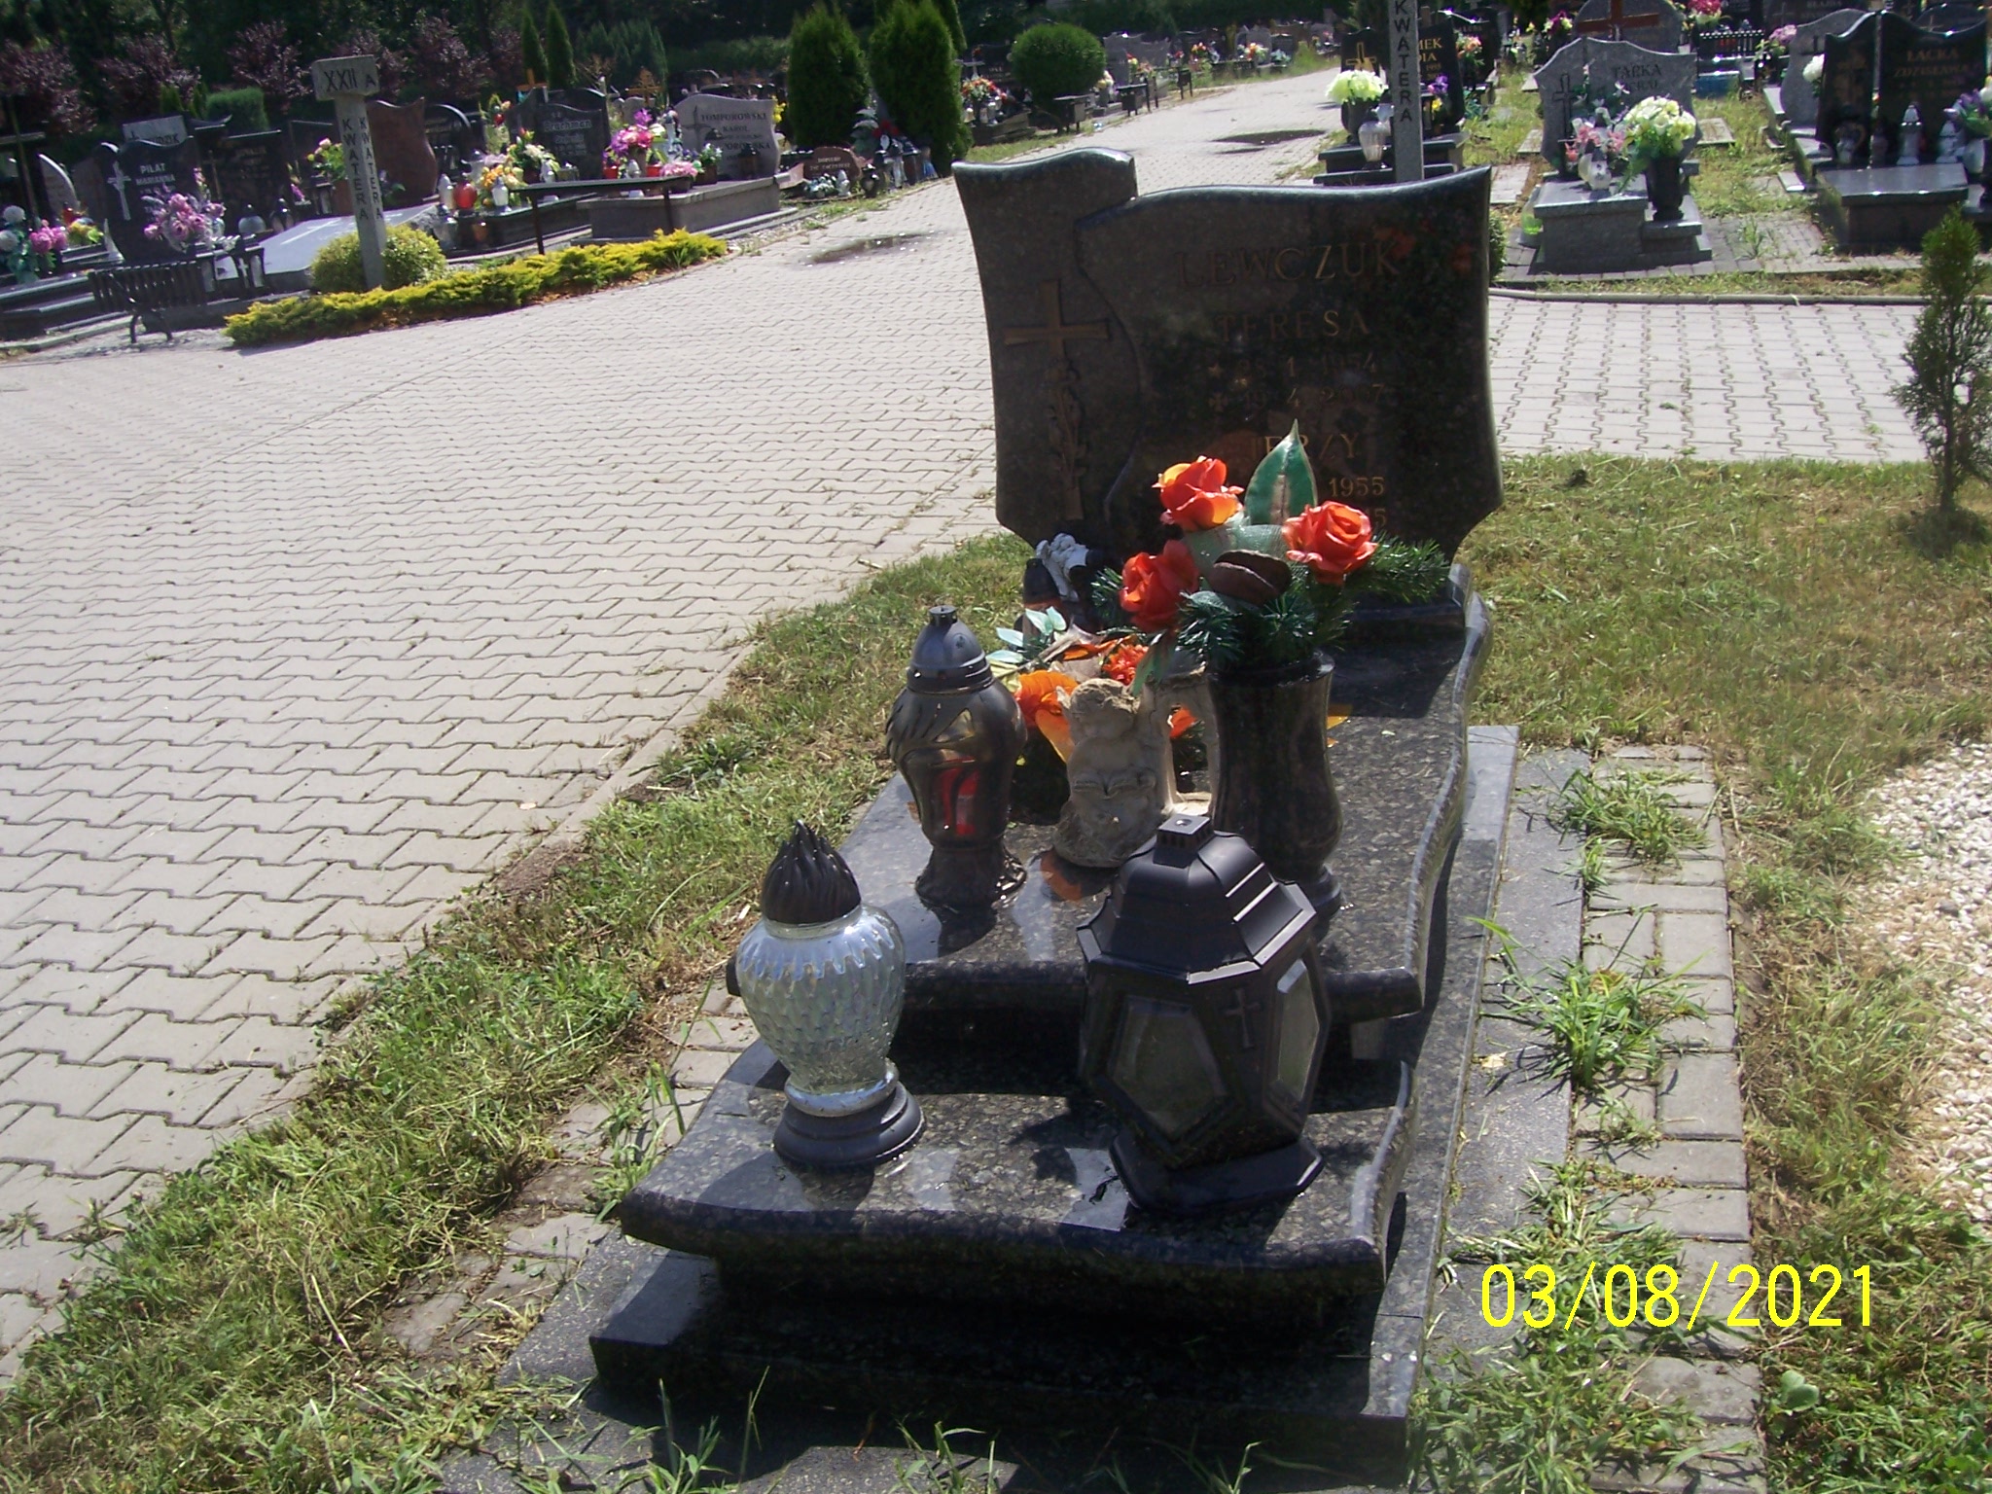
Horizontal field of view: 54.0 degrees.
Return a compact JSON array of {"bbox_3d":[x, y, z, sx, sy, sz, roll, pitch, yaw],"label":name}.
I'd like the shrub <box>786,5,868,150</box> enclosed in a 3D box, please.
[{"bbox_3d":[-1.616,-6.382,18.900,0.820,1.470,0.820,0,22,18],"label":"shrub"}]

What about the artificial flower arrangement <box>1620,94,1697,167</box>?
[{"bbox_3d":[3.114,-2.901,9.200,0.340,0.320,0.330,1,24,18],"label":"artificial flower arrangement"}]

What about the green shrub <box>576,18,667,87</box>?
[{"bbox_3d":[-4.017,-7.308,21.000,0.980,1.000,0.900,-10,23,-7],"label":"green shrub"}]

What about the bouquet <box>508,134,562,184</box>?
[{"bbox_3d":[-3.042,-3.879,12.900,0.340,0.310,0.320,-11,23,-10],"label":"bouquet"}]

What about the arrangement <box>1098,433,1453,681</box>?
[{"bbox_3d":[0.325,-0.223,2.290,0.385,0.260,0.290,1,24,18],"label":"arrangement"}]

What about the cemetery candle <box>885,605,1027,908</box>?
[{"bbox_3d":[-0.055,0.006,2.526,0.178,0.390,0.178,1,24,18],"label":"cemetery candle"}]

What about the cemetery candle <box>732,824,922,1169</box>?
[{"bbox_3d":[-0.190,0.261,2.190,0.190,0.388,0.190,-3,21,9],"label":"cemetery candle"}]

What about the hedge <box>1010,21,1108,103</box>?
[{"bbox_3d":[0.705,-7.604,21.900,1.100,1.030,1.100,-6,21,2],"label":"hedge"}]

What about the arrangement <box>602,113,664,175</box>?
[{"bbox_3d":[-2.284,-3.791,12.300,0.380,0.370,0.340,-10,23,-7],"label":"arrangement"}]

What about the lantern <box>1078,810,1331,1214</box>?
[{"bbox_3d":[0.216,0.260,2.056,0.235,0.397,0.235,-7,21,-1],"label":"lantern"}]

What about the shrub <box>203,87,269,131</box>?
[{"bbox_3d":[-7.322,-5.796,19.000,0.650,1.250,0.650,5,24,29],"label":"shrub"}]

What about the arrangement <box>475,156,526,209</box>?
[{"bbox_3d":[-3.749,-4.267,14.800,0.400,0.400,0.360,5,24,29],"label":"arrangement"}]

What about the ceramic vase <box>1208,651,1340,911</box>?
[{"bbox_3d":[0.349,0.048,2.404,0.163,0.320,0.163,1,24,18],"label":"ceramic vase"}]

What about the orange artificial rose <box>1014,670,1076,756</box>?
[{"bbox_3d":[0.069,-0.046,2.680,0.095,0.110,0.090,-6,22,2],"label":"orange artificial rose"}]

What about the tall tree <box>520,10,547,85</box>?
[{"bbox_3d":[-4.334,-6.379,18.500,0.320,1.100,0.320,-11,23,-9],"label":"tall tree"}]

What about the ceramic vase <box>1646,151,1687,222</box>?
[{"bbox_3d":[3.181,-2.659,9.300,0.185,0.310,0.185,3,23,23],"label":"ceramic vase"}]

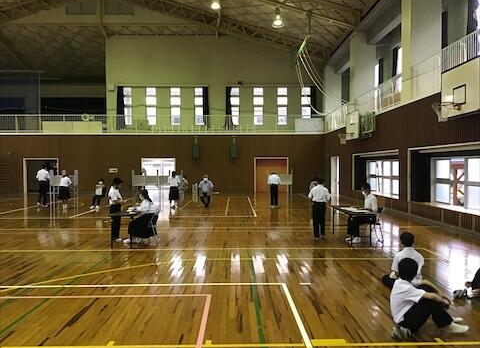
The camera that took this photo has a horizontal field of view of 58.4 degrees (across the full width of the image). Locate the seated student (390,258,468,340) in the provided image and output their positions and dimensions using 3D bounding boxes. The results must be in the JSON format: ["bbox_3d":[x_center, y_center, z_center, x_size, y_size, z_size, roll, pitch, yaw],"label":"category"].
[{"bbox_3d":[1.960,1.217,4.463,0.800,0.740,0.480,0,1,-15],"label":"seated student"}]

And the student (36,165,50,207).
[{"bbox_3d":[-8.410,0.514,18.400,0.560,1.760,0.400,0,1,18],"label":"student"}]

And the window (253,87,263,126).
[{"bbox_3d":[1.205,-4.396,28.000,0.650,2.480,0.120,0,1,-1],"label":"window"}]

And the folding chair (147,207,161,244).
[{"bbox_3d":[-1.982,1.129,9.500,0.500,0.790,0.460,0,1,13],"label":"folding chair"}]

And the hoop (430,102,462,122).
[{"bbox_3d":[4.767,-1.416,9.900,0.640,0.460,0.470,0,1,-1],"label":"hoop"}]

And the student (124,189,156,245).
[{"bbox_3d":[-2.163,0.916,9.334,0.720,1.160,0.500,0,1,7],"label":"student"}]

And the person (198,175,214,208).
[{"bbox_3d":[-1.403,0.733,18.000,0.600,1.320,0.700,0,1,0],"label":"person"}]

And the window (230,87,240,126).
[{"bbox_3d":[-0.313,-4.396,28.000,0.650,2.480,0.120,0,1,-1],"label":"window"}]

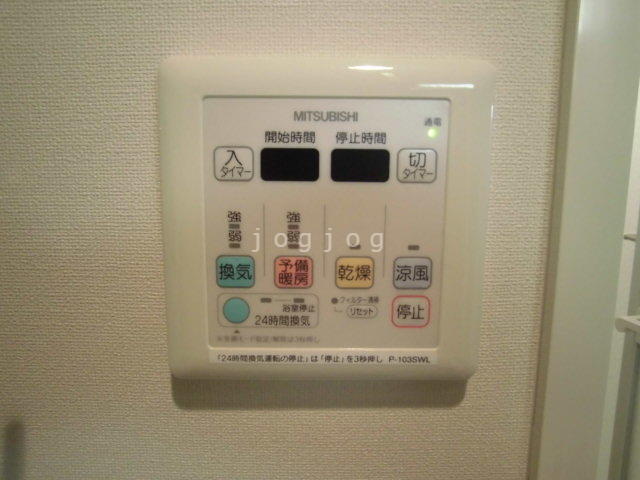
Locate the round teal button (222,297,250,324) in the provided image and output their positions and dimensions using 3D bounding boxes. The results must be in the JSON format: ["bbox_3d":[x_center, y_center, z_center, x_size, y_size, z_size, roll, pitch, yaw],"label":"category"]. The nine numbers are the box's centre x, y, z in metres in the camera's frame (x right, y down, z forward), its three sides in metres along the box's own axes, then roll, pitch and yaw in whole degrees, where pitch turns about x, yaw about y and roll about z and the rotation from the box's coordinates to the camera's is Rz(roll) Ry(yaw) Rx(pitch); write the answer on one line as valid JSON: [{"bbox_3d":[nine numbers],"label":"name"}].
[{"bbox_3d":[-0.032,0.027,0.182,0.010,0.010,0.003,1,9,0],"label":"round teal button"}]

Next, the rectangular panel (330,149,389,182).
[{"bbox_3d":[0.015,-0.027,0.174,0.021,0.012,0.003,1,9,0],"label":"rectangular panel"}]

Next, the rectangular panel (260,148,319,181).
[{"bbox_3d":[-0.011,-0.027,0.174,0.021,0.012,0.003,1,9,0],"label":"rectangular panel"}]

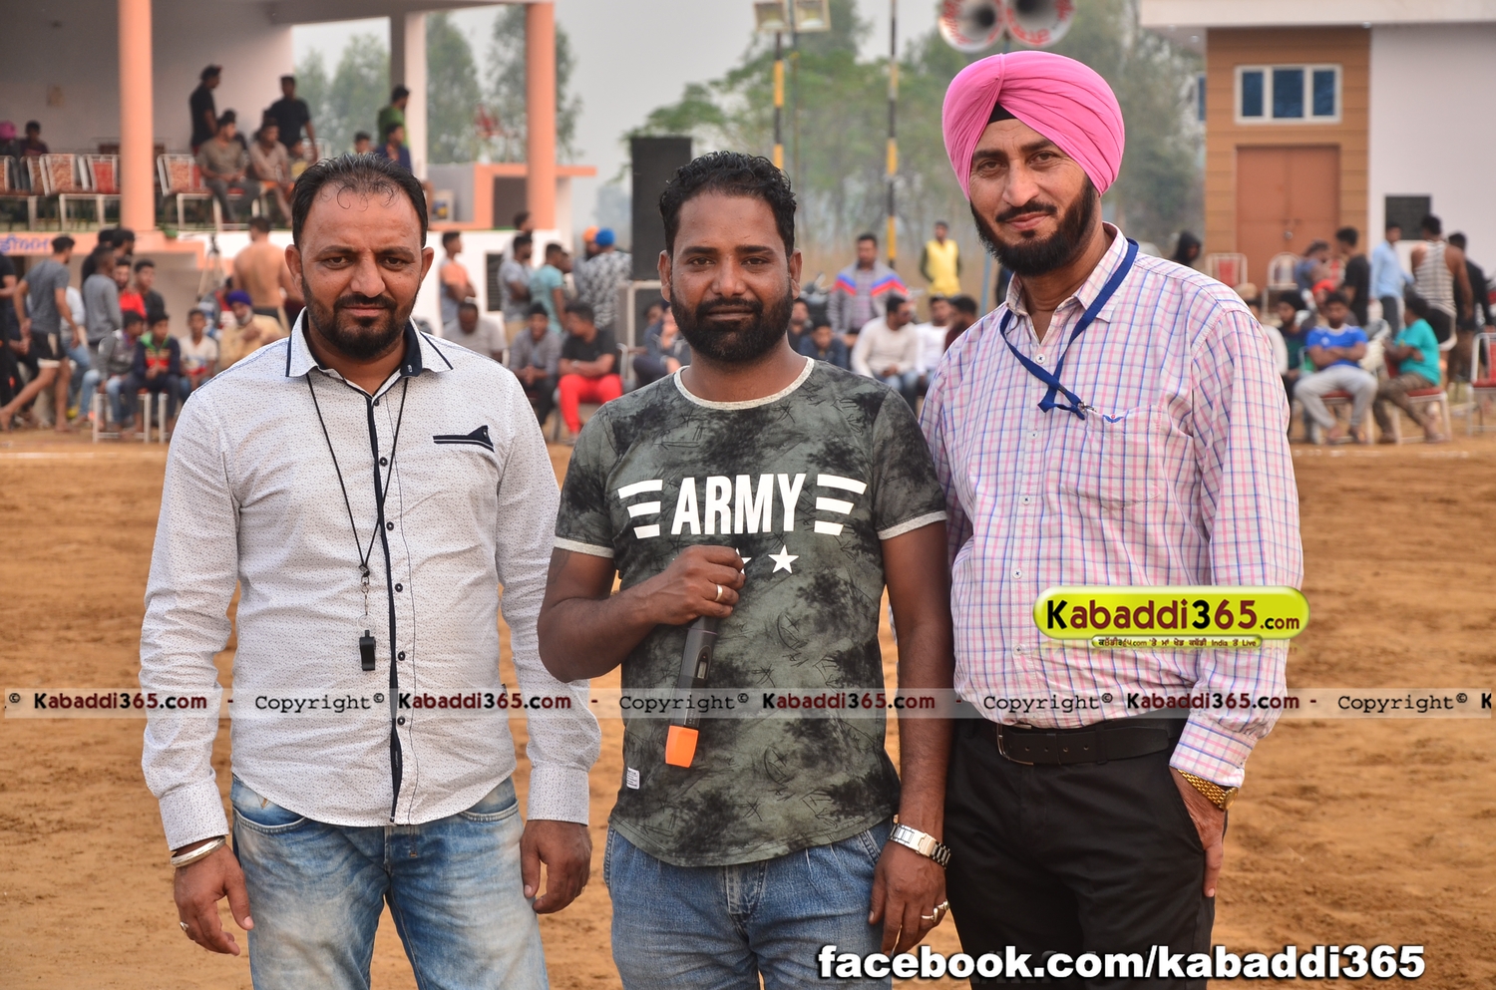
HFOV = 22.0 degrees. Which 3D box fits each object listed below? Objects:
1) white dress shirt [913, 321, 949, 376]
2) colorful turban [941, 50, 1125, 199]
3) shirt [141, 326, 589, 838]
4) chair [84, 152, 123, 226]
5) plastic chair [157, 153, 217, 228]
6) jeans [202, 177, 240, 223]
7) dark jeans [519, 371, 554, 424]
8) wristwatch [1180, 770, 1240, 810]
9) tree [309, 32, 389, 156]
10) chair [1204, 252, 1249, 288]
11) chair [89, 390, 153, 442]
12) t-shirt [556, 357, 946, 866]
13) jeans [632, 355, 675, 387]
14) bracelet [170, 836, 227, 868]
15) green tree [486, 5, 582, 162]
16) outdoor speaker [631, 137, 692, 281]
[{"bbox_3d":[1.615,-1.251,33.000,0.450,0.540,0.350,1,4,9],"label":"white dress shirt"},{"bbox_3d":[0.349,-0.454,4.720,0.215,0.185,0.255,-4,5,22],"label":"colorful turban"},{"bbox_3d":[-0.463,0.110,4.720,0.560,0.640,0.290,-1,4,-11],"label":"shirt"},{"bbox_3d":[-7.149,-3.380,43.200,0.470,0.880,0.540,-2,4,-33],"label":"chair"},{"bbox_3d":[-6.642,-3.589,45.700,0.480,0.900,0.550,-2,4,-30],"label":"plastic chair"},{"bbox_3d":[-5.833,-3.306,43.100,0.420,0.540,0.550,-2,4,-30],"label":"jeans"},{"bbox_3d":[-1.767,-0.783,32.300,0.450,0.480,0.550,0,4,3],"label":"dark jeans"},{"bbox_3d":[0.528,0.340,4.450,0.060,0.036,0.058,31,9,15],"label":"wristwatch"},{"bbox_3d":[-10.229,-8.460,100.000,2.600,7.100,2.600,0,4,0],"label":"tree"},{"bbox_3d":[5.589,-2.367,45.000,0.475,0.880,0.530,0,4,6],"label":"chair"},{"bbox_3d":[-5.238,-0.896,32.300,0.475,0.880,0.530,0,4,0],"label":"chair"},{"bbox_3d":[0.004,0.143,4.720,0.480,0.620,0.280,0,4,-5],"label":"t-shirt"},{"bbox_3d":[-0.745,-0.961,33.000,0.450,0.500,0.520,2,4,30],"label":"jeans"},{"bbox_3d":[-0.665,0.431,4.670,0.069,0.011,0.066,-20,10,0],"label":"bracelet"},{"bbox_3d":[-7.230,-11.747,130.000,3.400,9.600,3.400,0,4,0],"label":"green tree"},{"bbox_3d":[-0.780,-2.600,35.000,0.550,1.320,0.550,0,4,-2],"label":"outdoor speaker"}]

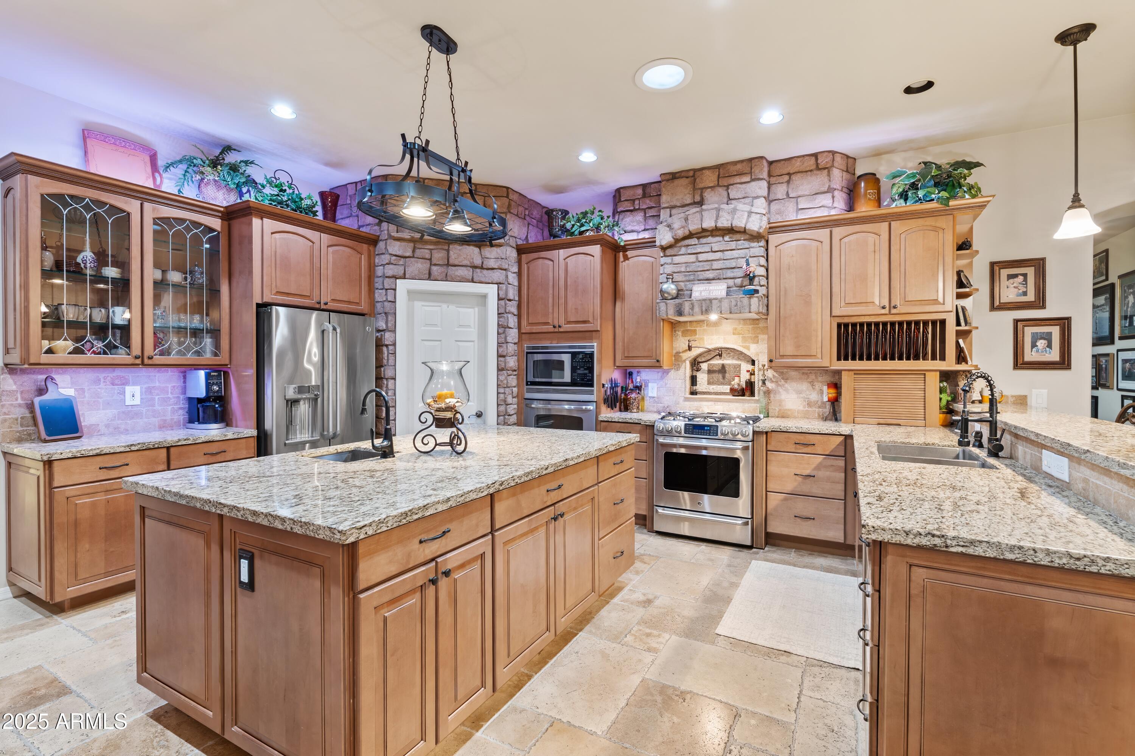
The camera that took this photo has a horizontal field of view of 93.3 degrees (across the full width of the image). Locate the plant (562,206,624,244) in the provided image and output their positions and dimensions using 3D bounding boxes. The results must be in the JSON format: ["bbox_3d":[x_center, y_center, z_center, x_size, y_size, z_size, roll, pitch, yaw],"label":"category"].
[{"bbox_3d":[0.227,-1.339,4.772,0.530,0.380,0.380,1,1,29],"label":"plant"}]

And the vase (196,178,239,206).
[{"bbox_3d":[-2.595,-1.330,3.988,0.250,0.270,0.250,0,1,28],"label":"vase"}]

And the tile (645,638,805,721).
[{"bbox_3d":[0.696,1.310,2.361,0.613,0.015,0.423,1,1,28],"label":"tile"}]

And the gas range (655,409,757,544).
[{"bbox_3d":[1.186,0.800,4.420,0.757,0.940,0.710,0,1,28],"label":"gas range"}]

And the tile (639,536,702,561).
[{"bbox_3d":[0.780,1.284,3.999,0.393,0.015,0.379,1,1,28],"label":"tile"}]

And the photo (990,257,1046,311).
[{"bbox_3d":[3.096,-0.637,3.688,0.297,0.338,0.030,1,1,29],"label":"photo"}]

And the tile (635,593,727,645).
[{"bbox_3d":[0.635,1.298,2.885,0.405,0.012,0.410,0,1,28],"label":"tile"}]

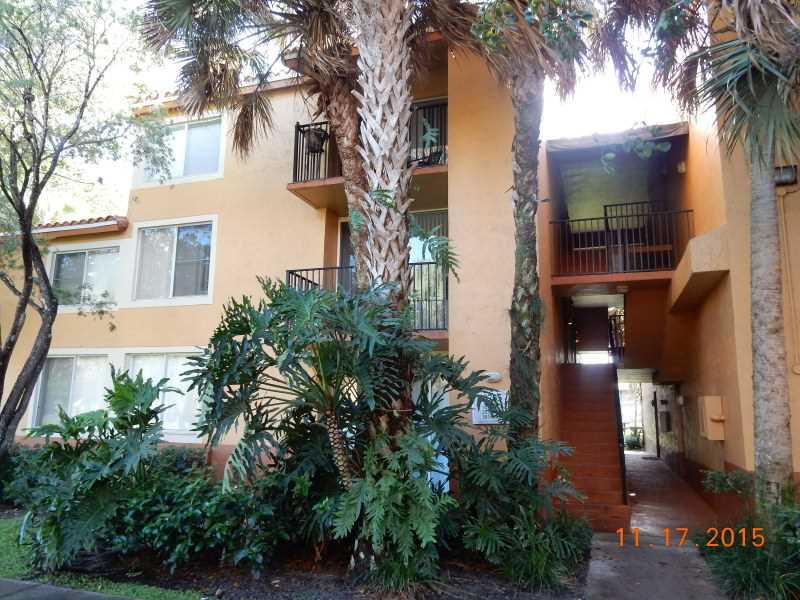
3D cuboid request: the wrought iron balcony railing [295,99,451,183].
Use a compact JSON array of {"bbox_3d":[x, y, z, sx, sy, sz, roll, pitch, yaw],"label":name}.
[{"bbox_3d":[-0.383,-2.564,10.296,2.820,1.080,1.000,-3,-10,19],"label":"wrought iron balcony railing"}]

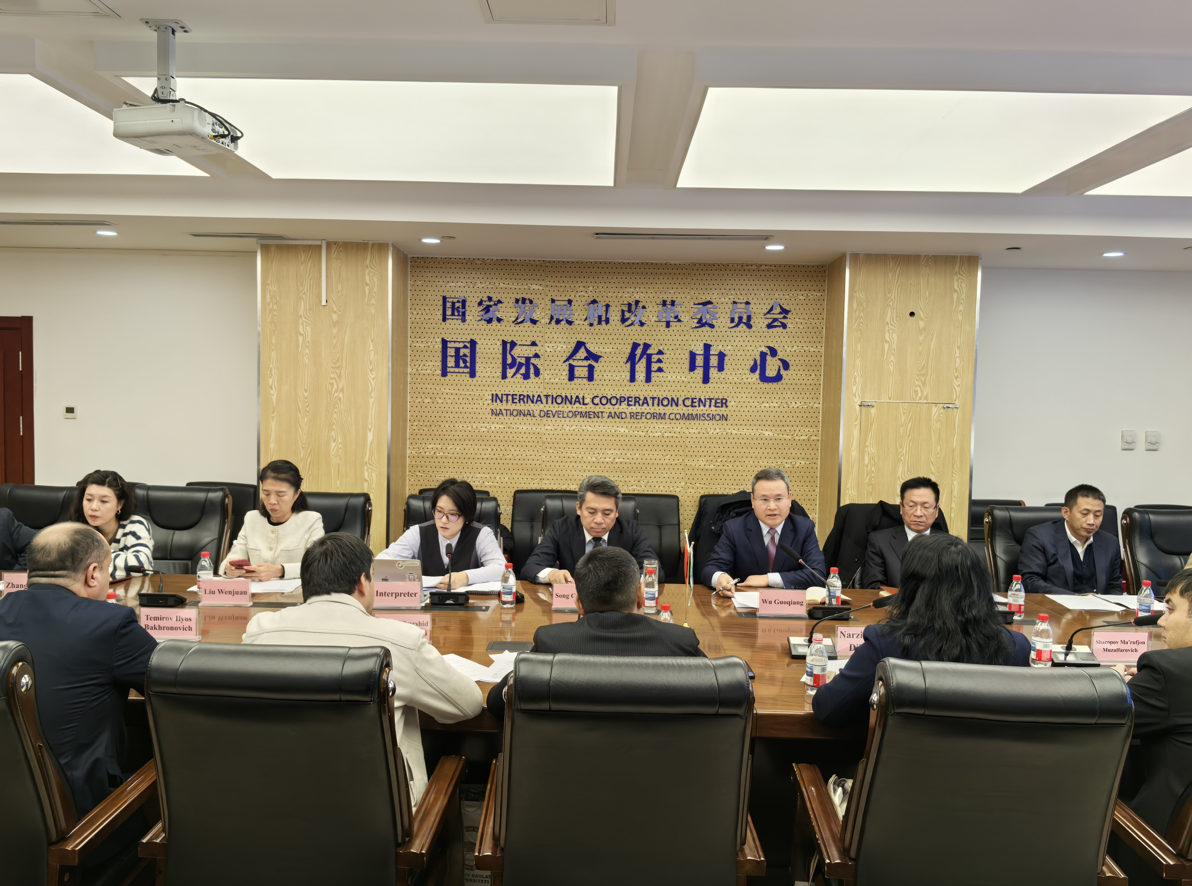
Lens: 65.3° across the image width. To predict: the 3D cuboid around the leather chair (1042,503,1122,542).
[{"bbox_3d":[3.111,0.923,5.696,0.580,1.020,0.640,1,3,1],"label":"leather chair"}]

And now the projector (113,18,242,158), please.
[{"bbox_3d":[-1.358,-1.155,3.022,0.290,0.390,0.260,2,3,11],"label":"projector"}]

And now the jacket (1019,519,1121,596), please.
[{"bbox_3d":[2.217,0.668,4.567,0.520,0.550,0.450,1,3,1],"label":"jacket"}]

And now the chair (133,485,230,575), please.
[{"bbox_3d":[-2.263,0.811,4.758,0.630,1.100,0.690,1,3,1],"label":"chair"}]

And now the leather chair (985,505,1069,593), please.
[{"bbox_3d":[2.405,0.898,4.847,0.650,1.060,0.680,1,3,1],"label":"leather chair"}]

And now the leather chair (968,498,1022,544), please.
[{"bbox_3d":[2.585,0.877,5.926,0.590,0.990,0.630,1,3,1],"label":"leather chair"}]

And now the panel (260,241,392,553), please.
[{"bbox_3d":[-1.712,0.029,5.892,0.820,2.570,0.060,1,3,1],"label":"panel"}]

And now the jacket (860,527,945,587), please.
[{"bbox_3d":[1.572,0.712,4.583,0.560,0.580,0.450,2,3,8],"label":"jacket"}]

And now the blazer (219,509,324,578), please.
[{"bbox_3d":[-1.542,0.568,4.471,0.460,0.500,0.440,1,3,1],"label":"blazer"}]

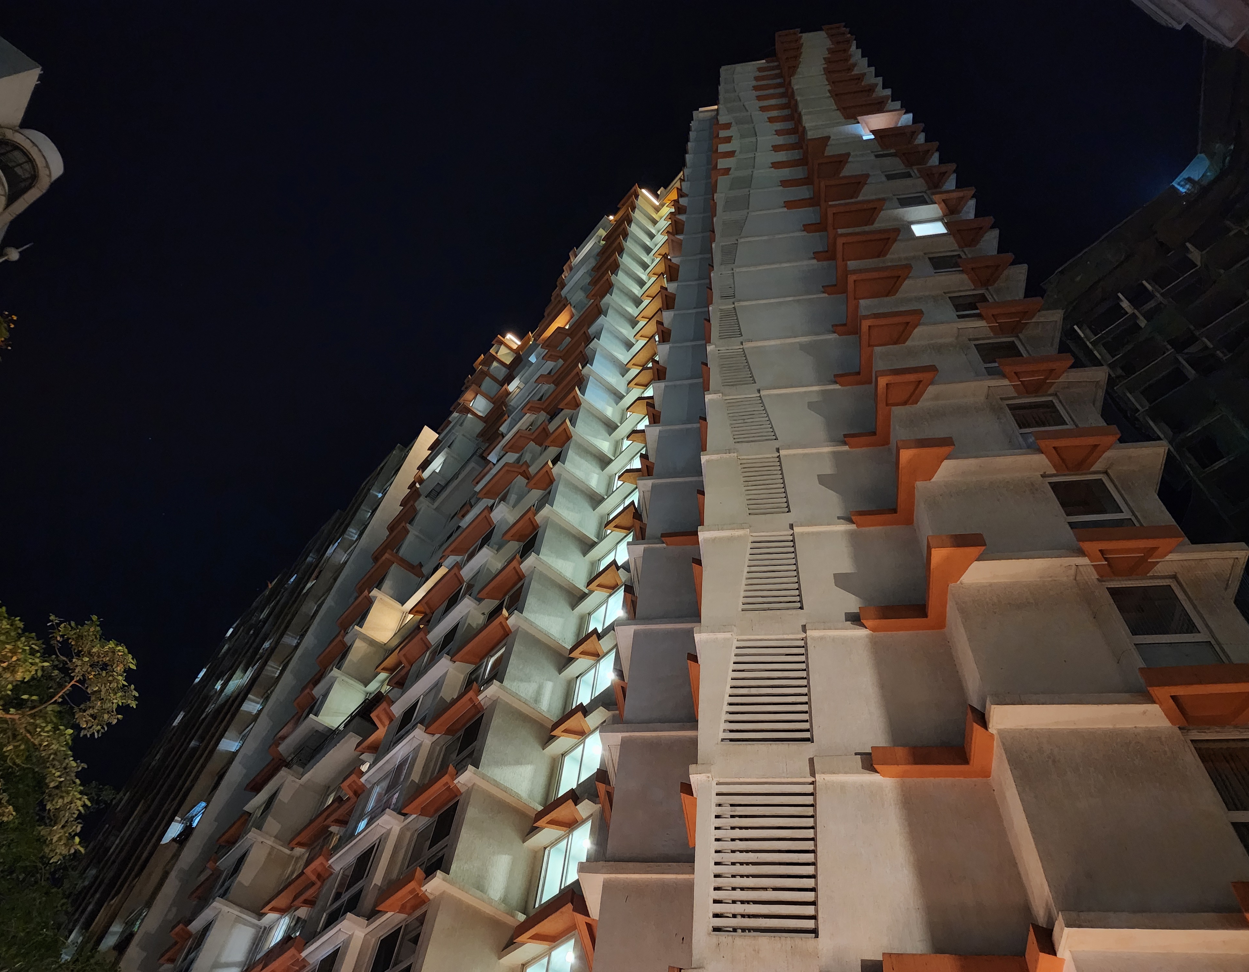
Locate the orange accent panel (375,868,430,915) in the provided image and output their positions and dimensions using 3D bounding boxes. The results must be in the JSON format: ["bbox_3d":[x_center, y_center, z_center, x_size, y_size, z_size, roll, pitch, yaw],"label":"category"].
[{"bbox_3d":[-5.532,10.519,22.118,0.730,0.340,1.940,36,-59,-18],"label":"orange accent panel"}]

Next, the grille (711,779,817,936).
[{"bbox_3d":[1.981,5.098,11.913,1.518,2.322,0.150,-3,-56,9],"label":"grille"}]

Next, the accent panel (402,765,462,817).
[{"bbox_3d":[-5.284,8.716,24.243,0.725,0.330,2.403,37,-59,-18],"label":"accent panel"}]

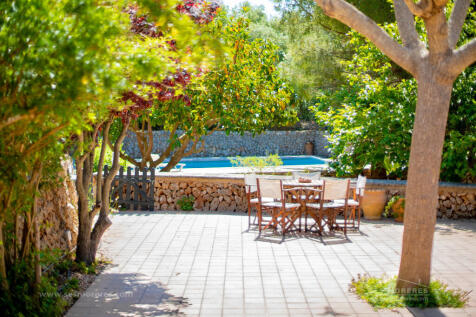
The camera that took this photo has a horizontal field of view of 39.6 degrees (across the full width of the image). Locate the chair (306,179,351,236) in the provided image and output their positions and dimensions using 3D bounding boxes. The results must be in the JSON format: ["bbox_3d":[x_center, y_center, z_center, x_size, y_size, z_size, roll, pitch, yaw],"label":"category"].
[{"bbox_3d":[1.438,0.778,10.644,0.540,0.880,0.530,-1,4,-22],"label":"chair"}]

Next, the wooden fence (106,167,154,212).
[{"bbox_3d":[-2.155,0.621,13.234,1.010,0.870,0.070,0,4,7],"label":"wooden fence"}]

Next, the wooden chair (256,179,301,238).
[{"bbox_3d":[0.668,0.769,10.779,0.540,0.880,0.530,3,5,39],"label":"wooden chair"}]

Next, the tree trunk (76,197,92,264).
[{"bbox_3d":[-1.960,0.921,8.504,0.190,0.860,0.200,0,4,0],"label":"tree trunk"}]

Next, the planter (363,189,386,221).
[{"bbox_3d":[2.490,0.849,12.227,0.450,0.540,0.450,0,4,0],"label":"planter"}]

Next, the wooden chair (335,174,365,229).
[{"bbox_3d":[1.850,0.744,11.188,0.530,0.880,0.540,0,4,-1],"label":"wooden chair"}]

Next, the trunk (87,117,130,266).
[{"bbox_3d":[-1.650,0.426,8.493,0.500,1.850,0.360,0,4,0],"label":"trunk"}]

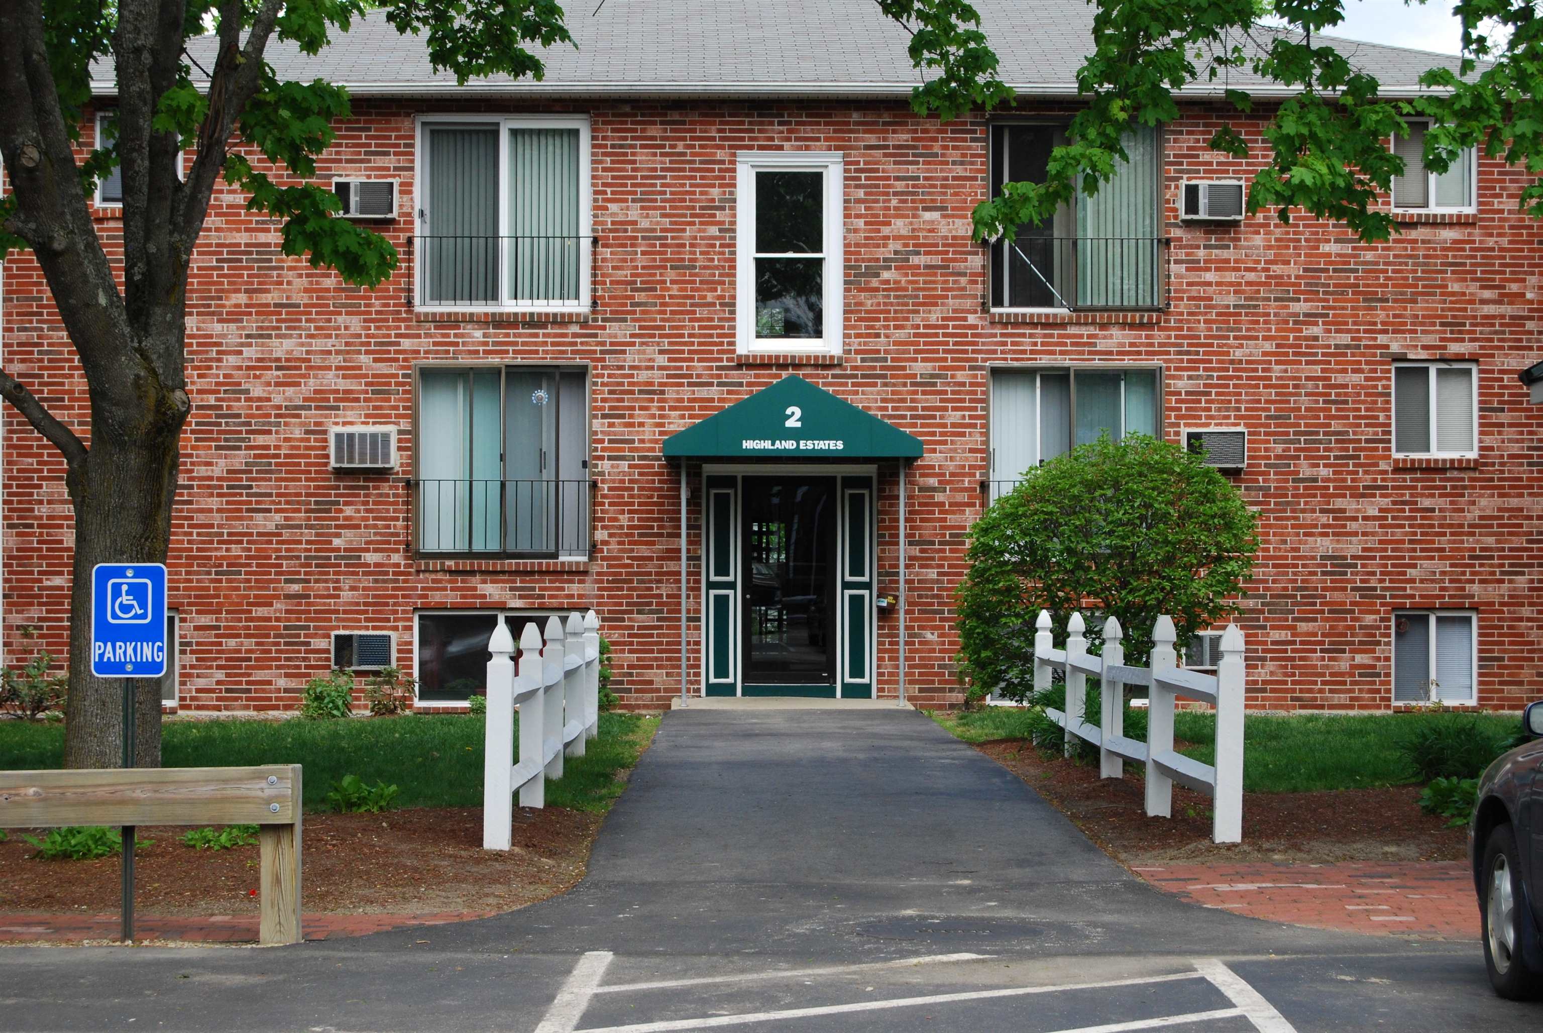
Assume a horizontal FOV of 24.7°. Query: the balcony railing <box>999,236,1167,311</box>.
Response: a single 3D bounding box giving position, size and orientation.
[{"bbox_3d":[3.183,-2.531,36.583,1.900,0.770,0.100,0,-1,-1],"label":"balcony railing"}]

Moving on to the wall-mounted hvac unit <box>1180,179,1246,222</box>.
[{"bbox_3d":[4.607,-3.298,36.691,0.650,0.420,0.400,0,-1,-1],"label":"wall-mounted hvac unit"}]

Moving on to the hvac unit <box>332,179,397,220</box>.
[{"bbox_3d":[-4.169,-3.245,36.265,0.679,0.409,0.350,0,-2,-1],"label":"hvac unit"}]

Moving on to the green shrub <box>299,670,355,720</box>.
[{"bbox_3d":[-4.545,1.828,35.950,0.580,0.510,0.500,0,-1,0],"label":"green shrub"}]

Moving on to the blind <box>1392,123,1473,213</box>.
[{"bbox_3d":[6.868,-3.632,36.540,0.840,0.916,0.050,0,-2,-1],"label":"blind"}]

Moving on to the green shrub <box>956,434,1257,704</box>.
[{"bbox_3d":[3.289,0.575,34.600,2.930,2.720,2.600,0,-1,-1],"label":"green shrub"}]

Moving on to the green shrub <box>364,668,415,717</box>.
[{"bbox_3d":[-3.915,1.799,36.100,0.520,0.510,0.450,0,-1,0],"label":"green shrub"}]

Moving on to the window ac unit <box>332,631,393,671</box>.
[{"bbox_3d":[-4.213,1.395,36.380,0.660,0.400,0.420,0,-1,0],"label":"window ac unit"}]

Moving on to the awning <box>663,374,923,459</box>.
[{"bbox_3d":[0.214,-0.985,35.670,2.587,0.826,1.250,0,-2,-1],"label":"awning"}]

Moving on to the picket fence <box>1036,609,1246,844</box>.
[{"bbox_3d":[2.378,1.276,24.174,0.180,1.300,10.200,0,-2,-1],"label":"picket fence"}]

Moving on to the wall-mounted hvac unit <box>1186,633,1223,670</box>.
[{"bbox_3d":[4.574,1.395,36.380,0.660,0.400,0.420,0,-1,0],"label":"wall-mounted hvac unit"}]

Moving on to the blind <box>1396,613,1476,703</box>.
[{"bbox_3d":[6.933,1.474,36.794,0.840,0.950,0.060,0,-1,-1],"label":"blind"}]

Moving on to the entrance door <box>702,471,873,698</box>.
[{"bbox_3d":[0.181,0.688,36.520,1.790,2.380,0.120,0,-1,0],"label":"entrance door"}]

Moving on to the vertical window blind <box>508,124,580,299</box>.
[{"bbox_3d":[-2.375,-3.149,36.778,0.790,1.850,0.080,0,-1,-1],"label":"vertical window blind"}]

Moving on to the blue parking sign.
[{"bbox_3d":[-2.589,0.421,14.200,0.305,0.457,0.012,0,-2,-1],"label":"blue parking sign"}]

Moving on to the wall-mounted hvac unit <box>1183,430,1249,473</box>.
[{"bbox_3d":[4.587,-0.698,36.380,0.660,0.400,0.420,0,-1,0],"label":"wall-mounted hvac unit"}]

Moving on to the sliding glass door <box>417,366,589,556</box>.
[{"bbox_3d":[-2.797,-0.577,36.603,1.830,2.020,0.130,0,-1,-1],"label":"sliding glass door"}]

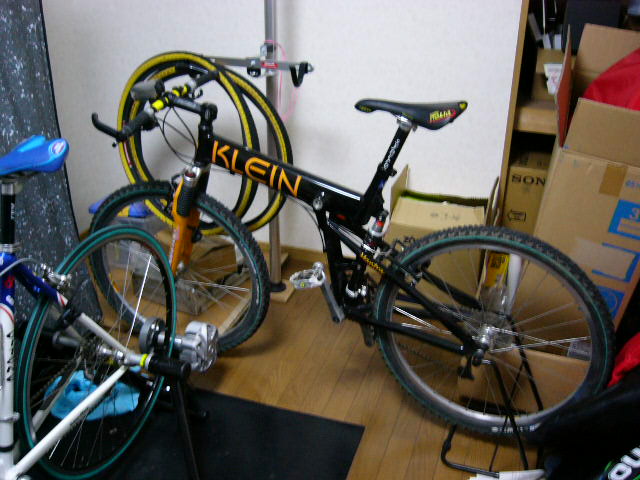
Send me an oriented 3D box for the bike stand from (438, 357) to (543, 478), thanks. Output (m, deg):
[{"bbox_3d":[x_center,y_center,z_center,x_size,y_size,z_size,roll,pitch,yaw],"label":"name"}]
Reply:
[{"bbox_3d":[0.525,0.438,1.845,0.280,0.352,0.320,10,26,21],"label":"bike stand"}]

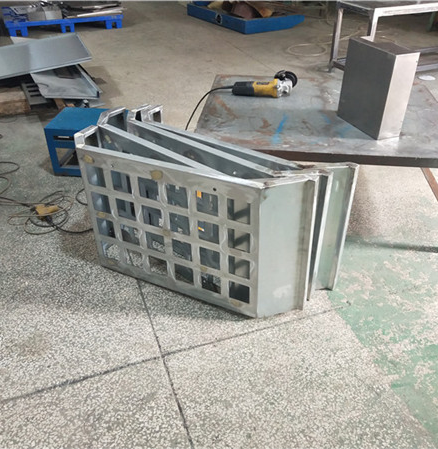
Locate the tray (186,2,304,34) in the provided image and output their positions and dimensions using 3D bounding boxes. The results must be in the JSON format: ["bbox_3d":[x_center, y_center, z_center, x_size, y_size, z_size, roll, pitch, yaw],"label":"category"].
[{"bbox_3d":[0.273,-2.381,5.899,0.722,0.139,1.101,-18,38,-25],"label":"tray"}]

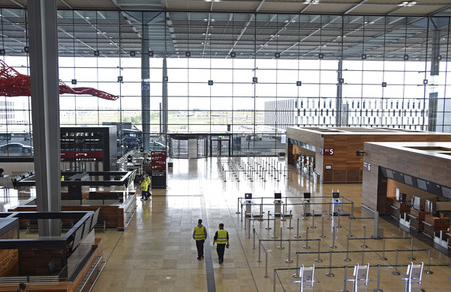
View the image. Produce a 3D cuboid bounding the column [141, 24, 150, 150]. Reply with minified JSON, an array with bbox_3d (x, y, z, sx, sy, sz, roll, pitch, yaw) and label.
[{"bbox_3d":[-11.835,-8.436,63.320,1.300,18.900,1.300,0,5,-4],"label":"column"}]

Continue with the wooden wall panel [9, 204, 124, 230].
[{"bbox_3d":[-8.252,3.813,22.254,5.930,1.400,0.150,0,5,-4],"label":"wooden wall panel"}]

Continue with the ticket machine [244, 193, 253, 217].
[{"bbox_3d":[1.409,3.543,25.742,0.480,1.440,0.450,0,5,-4],"label":"ticket machine"}]

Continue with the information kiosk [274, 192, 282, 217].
[{"bbox_3d":[3.197,3.548,25.774,0.480,1.440,0.450,0,5,-4],"label":"information kiosk"}]

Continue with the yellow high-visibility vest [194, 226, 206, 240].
[{"bbox_3d":[-1.085,3.756,18.249,0.470,0.610,0.280,0,5,-4],"label":"yellow high-visibility vest"}]

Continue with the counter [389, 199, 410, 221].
[{"bbox_3d":[10.253,3.807,24.975,0.800,1.120,1.100,0,5,-4],"label":"counter"}]

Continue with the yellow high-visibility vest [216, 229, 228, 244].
[{"bbox_3d":[-0.151,3.814,17.820,0.470,0.620,0.280,0,5,-4],"label":"yellow high-visibility vest"}]

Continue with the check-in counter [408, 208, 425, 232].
[{"bbox_3d":[10.361,3.988,22.835,0.750,1.120,1.050,0,5,-4],"label":"check-in counter"}]

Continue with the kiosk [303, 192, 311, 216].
[{"bbox_3d":[5.009,3.545,25.903,0.480,1.440,0.450,0,5,-4],"label":"kiosk"}]

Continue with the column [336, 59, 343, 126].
[{"bbox_3d":[29.344,-12.511,109.378,1.350,19.670,1.350,0,5,-4],"label":"column"}]

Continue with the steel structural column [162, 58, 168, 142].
[{"bbox_3d":[-14.965,-12.147,106.146,1.350,19.090,1.350,0,5,-4],"label":"steel structural column"}]

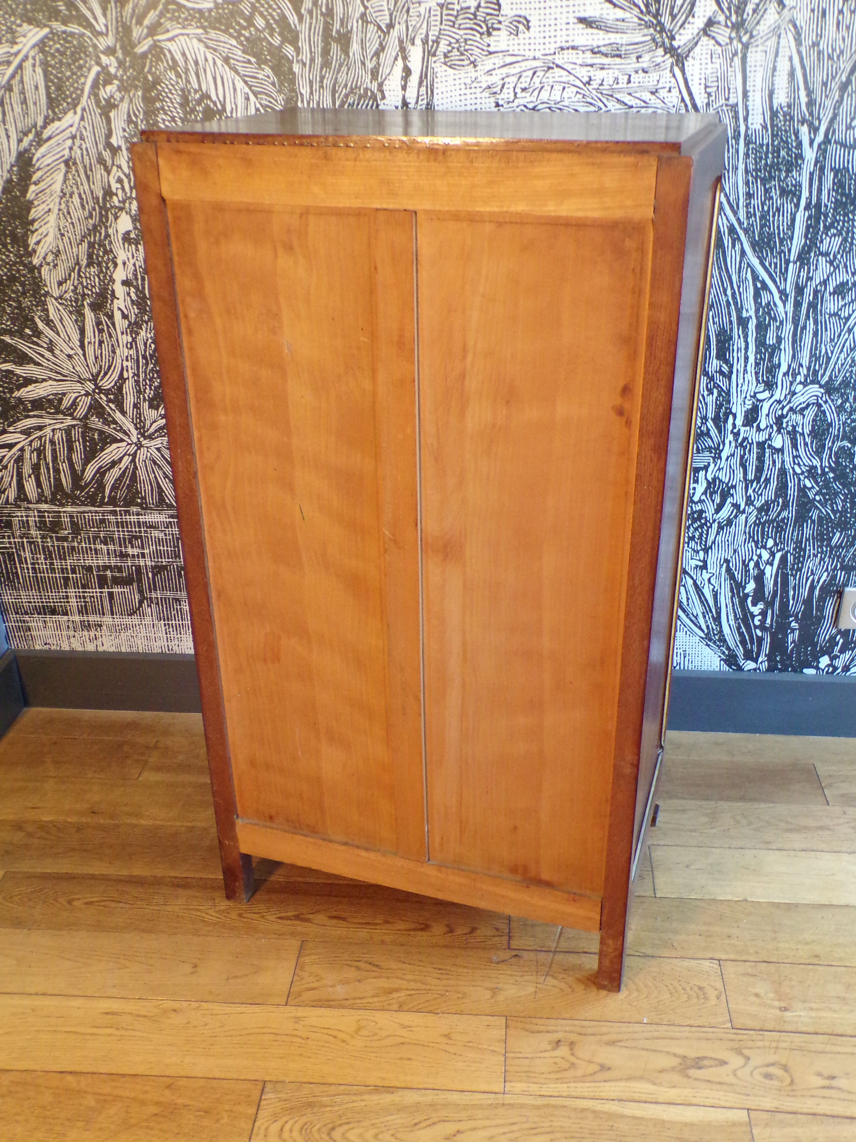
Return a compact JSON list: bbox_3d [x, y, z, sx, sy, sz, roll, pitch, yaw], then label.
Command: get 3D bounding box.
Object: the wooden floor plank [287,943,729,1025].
[{"bbox_3d":[0.114,0.599,1.520,0.615,0.018,0.121,1,26,4],"label":"wooden floor plank"}]

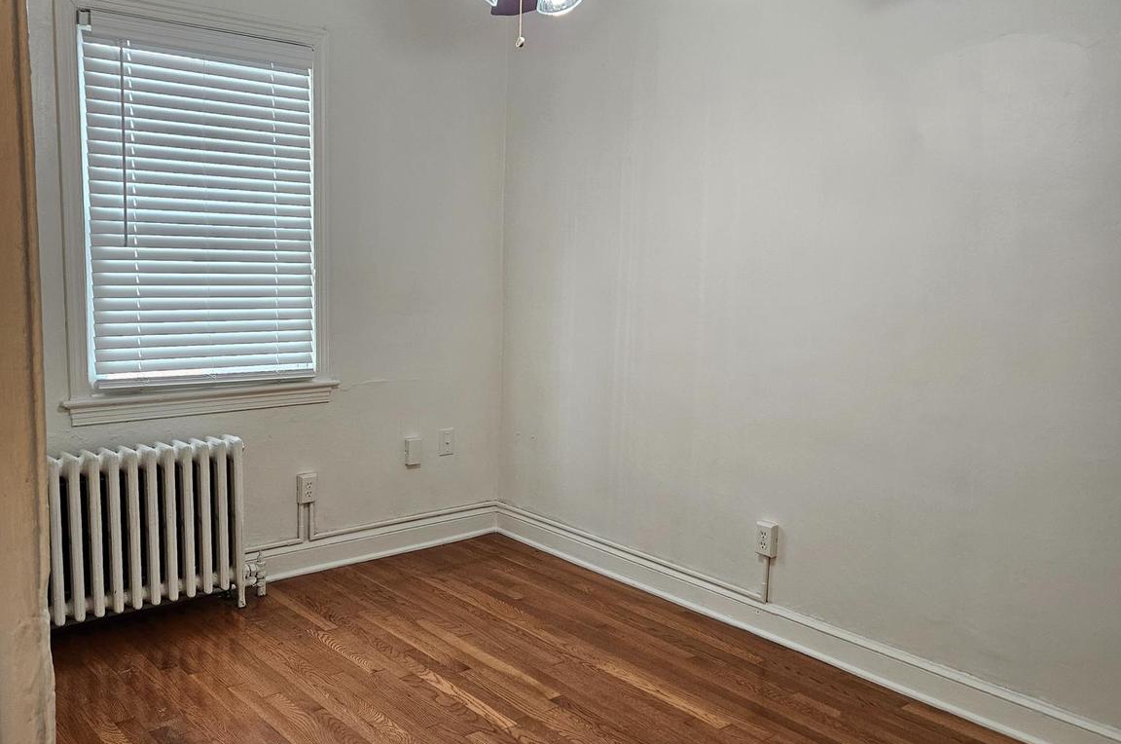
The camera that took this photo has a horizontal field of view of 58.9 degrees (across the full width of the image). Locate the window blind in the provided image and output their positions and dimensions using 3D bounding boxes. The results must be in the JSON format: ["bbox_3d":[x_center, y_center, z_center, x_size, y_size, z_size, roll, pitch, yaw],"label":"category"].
[{"bbox_3d":[-1.332,-0.606,3.730,0.853,1.295,0.065,-5,10,-40],"label":"window blind"}]

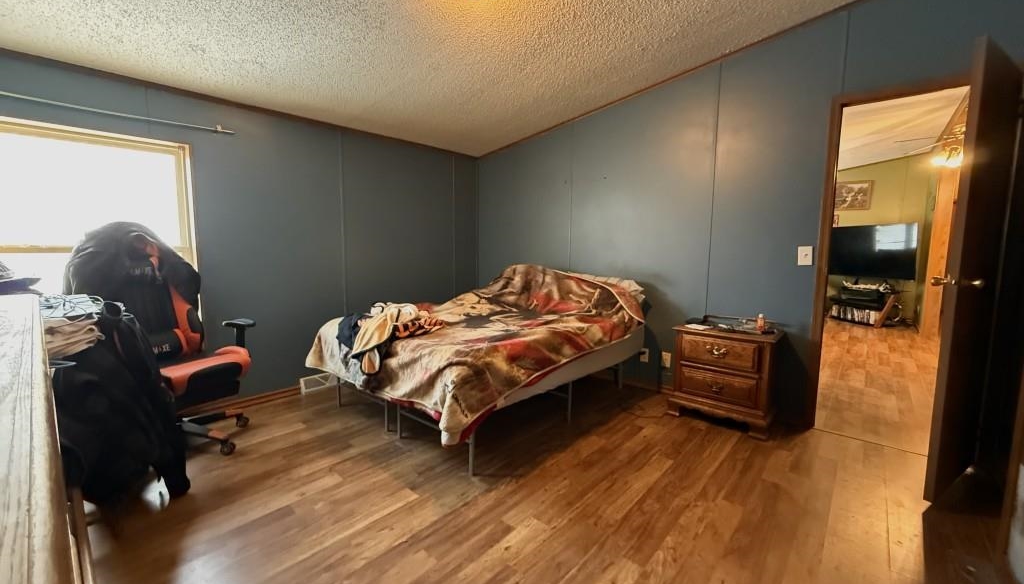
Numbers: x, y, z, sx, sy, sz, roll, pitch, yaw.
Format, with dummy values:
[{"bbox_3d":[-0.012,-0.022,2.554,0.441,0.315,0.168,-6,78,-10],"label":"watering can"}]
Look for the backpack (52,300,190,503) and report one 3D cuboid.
[{"bbox_3d":[-1.622,0.434,1.720,0.320,0.750,0.400,6,8,42],"label":"backpack"}]

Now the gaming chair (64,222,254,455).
[{"bbox_3d":[-1.937,0.264,2.334,0.690,1.280,0.670,3,7,28],"label":"gaming chair"}]

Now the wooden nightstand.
[{"bbox_3d":[1.468,0.567,2.847,0.615,0.615,0.390,6,8,42],"label":"wooden nightstand"}]

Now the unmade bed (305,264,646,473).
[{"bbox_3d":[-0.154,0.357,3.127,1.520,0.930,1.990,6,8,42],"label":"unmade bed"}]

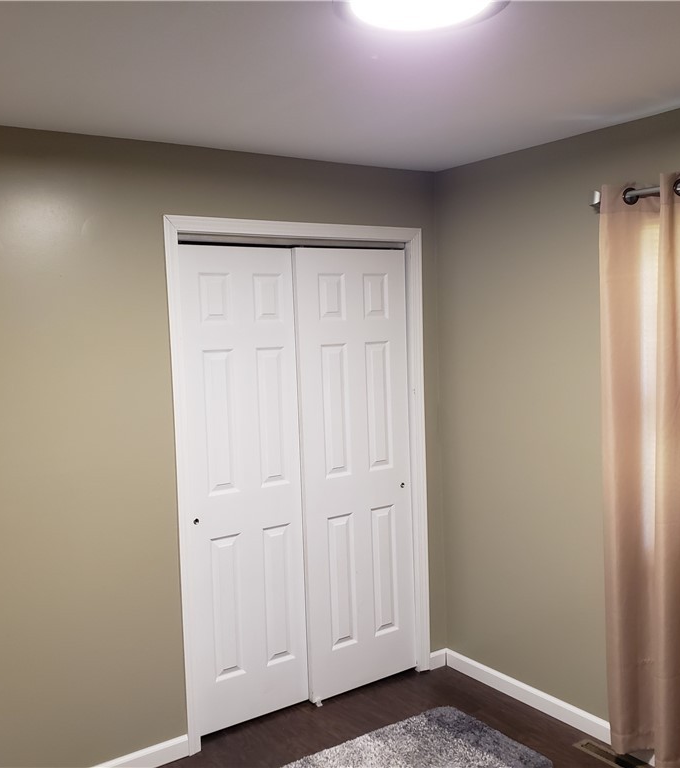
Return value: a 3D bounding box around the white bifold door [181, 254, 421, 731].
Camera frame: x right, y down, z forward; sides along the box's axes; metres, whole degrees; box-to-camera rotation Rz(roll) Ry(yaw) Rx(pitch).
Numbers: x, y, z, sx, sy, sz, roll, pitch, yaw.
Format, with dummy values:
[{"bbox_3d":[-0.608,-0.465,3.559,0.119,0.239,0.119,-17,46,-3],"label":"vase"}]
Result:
[{"bbox_3d":[-0.153,0.419,3.401,1.157,2.016,0.085,-5,6,-35],"label":"white bifold door"}]

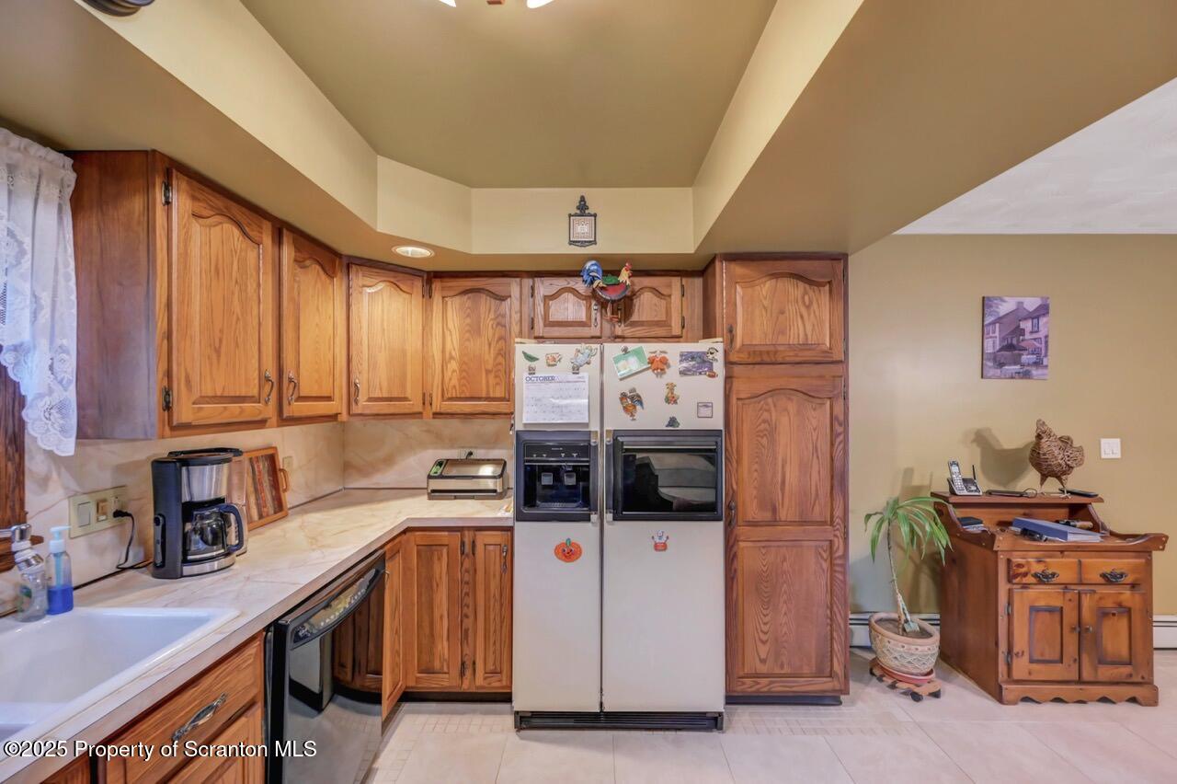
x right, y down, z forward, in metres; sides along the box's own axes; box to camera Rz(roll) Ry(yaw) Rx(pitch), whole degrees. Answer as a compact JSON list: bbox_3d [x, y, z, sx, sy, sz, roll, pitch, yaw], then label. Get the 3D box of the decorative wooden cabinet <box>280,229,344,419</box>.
[{"bbox_3d":[-1.282,-0.236,1.878,0.330,0.760,0.430,0,0,1],"label":"decorative wooden cabinet"}]

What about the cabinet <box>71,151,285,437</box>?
[{"bbox_3d":[-1.304,-0.259,1.466,0.313,0.757,0.527,0,0,0],"label":"cabinet"}]

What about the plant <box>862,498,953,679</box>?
[{"bbox_3d":[1.660,0.985,2.380,0.400,0.900,0.400,0,0,1],"label":"plant"}]

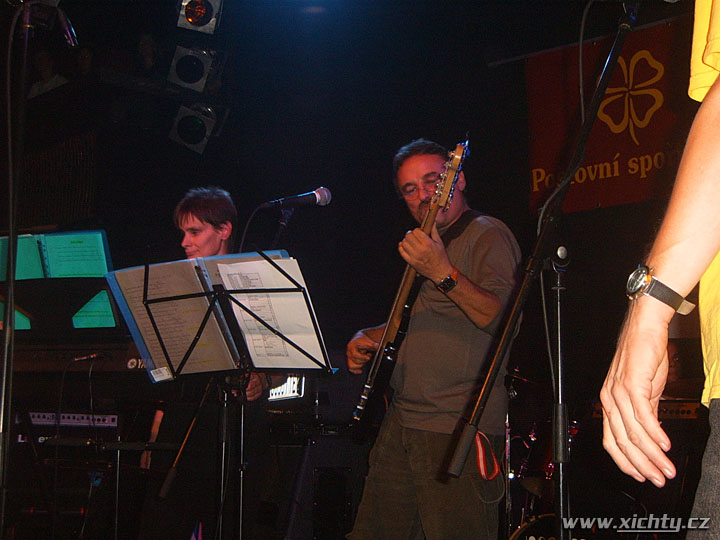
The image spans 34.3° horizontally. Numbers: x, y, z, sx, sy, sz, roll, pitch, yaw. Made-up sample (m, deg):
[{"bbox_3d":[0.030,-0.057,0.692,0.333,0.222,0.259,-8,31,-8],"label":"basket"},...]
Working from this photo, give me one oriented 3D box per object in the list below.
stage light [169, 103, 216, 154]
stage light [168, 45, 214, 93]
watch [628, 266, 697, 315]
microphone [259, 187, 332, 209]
[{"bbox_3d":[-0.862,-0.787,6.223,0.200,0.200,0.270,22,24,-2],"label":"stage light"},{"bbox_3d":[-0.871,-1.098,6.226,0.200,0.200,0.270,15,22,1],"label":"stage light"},{"bbox_3d":[0.328,0.024,1.280,0.060,0.042,0.064,29,7,-15],"label":"watch"},{"bbox_3d":[-0.164,-0.184,3.100,0.185,0.051,0.051,-11,-3,-22],"label":"microphone"}]

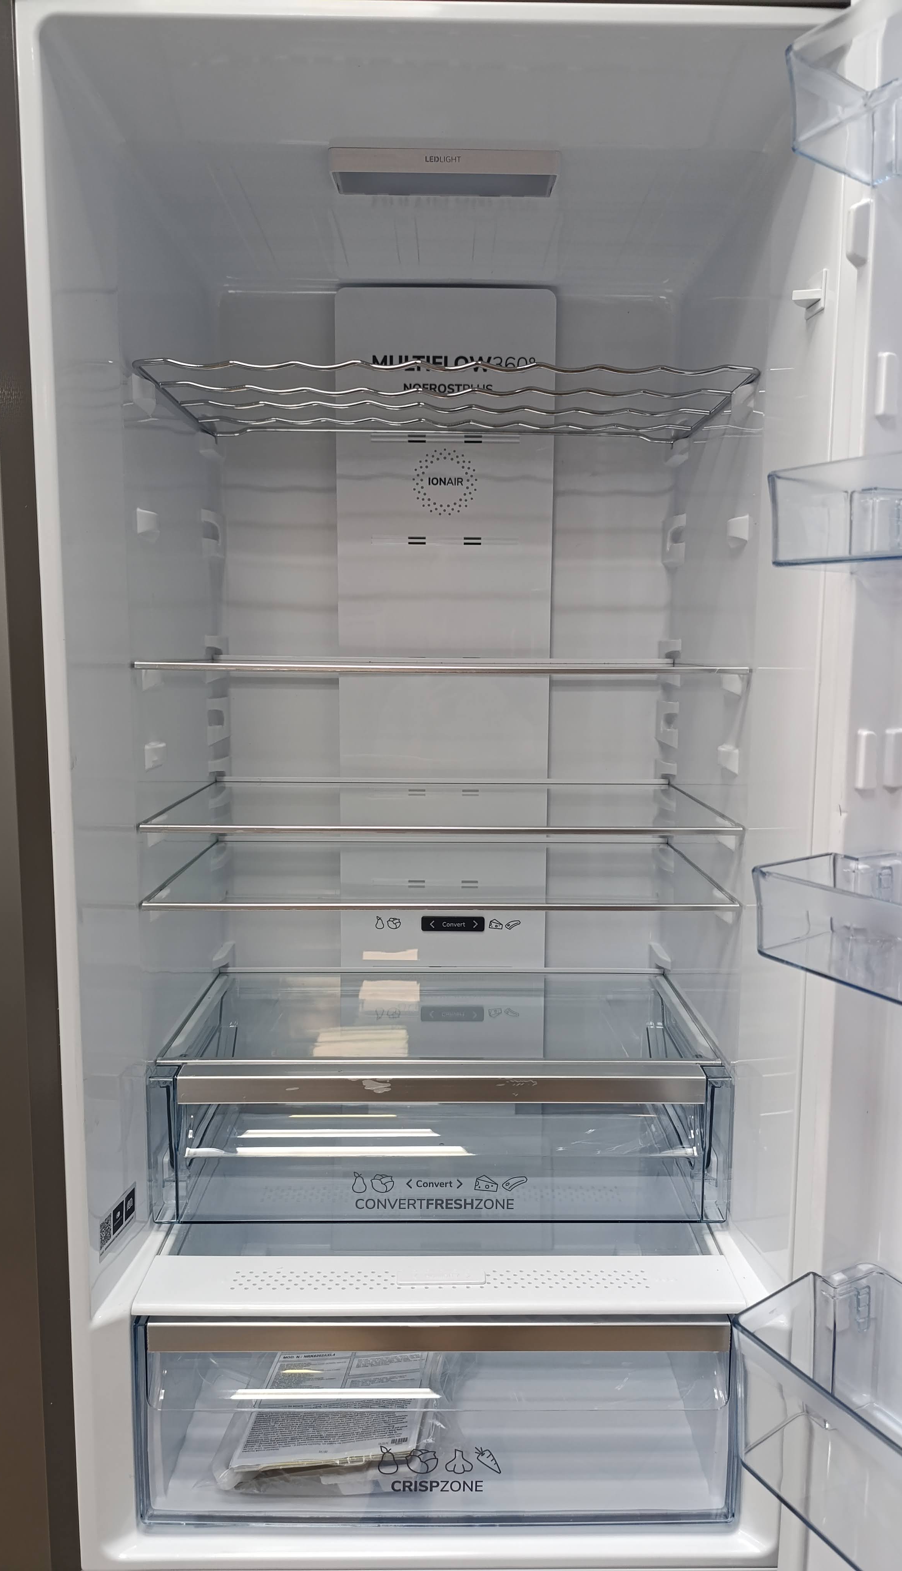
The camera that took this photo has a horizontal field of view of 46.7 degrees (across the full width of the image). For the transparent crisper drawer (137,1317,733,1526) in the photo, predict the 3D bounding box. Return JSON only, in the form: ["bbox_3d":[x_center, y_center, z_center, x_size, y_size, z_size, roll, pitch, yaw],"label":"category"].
[{"bbox_3d":[-0.010,0.472,0.988,0.469,0.180,0.345,0,8,0],"label":"transparent crisper drawer"}]

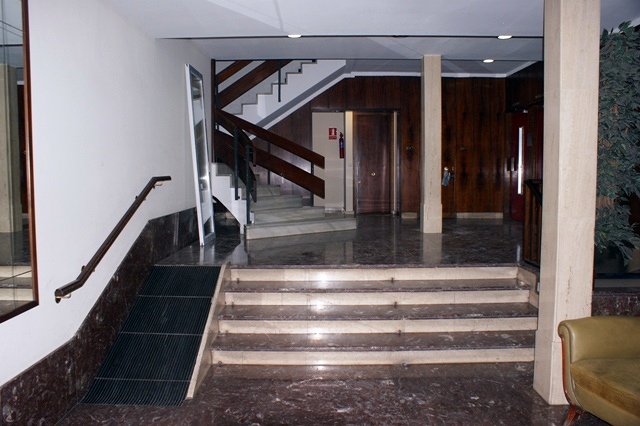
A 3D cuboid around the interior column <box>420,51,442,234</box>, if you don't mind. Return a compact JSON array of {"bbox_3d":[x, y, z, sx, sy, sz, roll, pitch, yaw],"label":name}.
[{"bbox_3d":[1.719,-1.038,7.365,0.287,2.690,0.272,0,4,0],"label":"interior column"}]

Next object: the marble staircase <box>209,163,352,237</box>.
[{"bbox_3d":[-0.789,-0.216,7.828,2.214,1.006,1.811,-3,5,-36],"label":"marble staircase"}]

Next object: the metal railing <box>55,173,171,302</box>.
[{"bbox_3d":[-1.566,0.081,3.910,0.101,0.775,2.264,0,4,0],"label":"metal railing"}]

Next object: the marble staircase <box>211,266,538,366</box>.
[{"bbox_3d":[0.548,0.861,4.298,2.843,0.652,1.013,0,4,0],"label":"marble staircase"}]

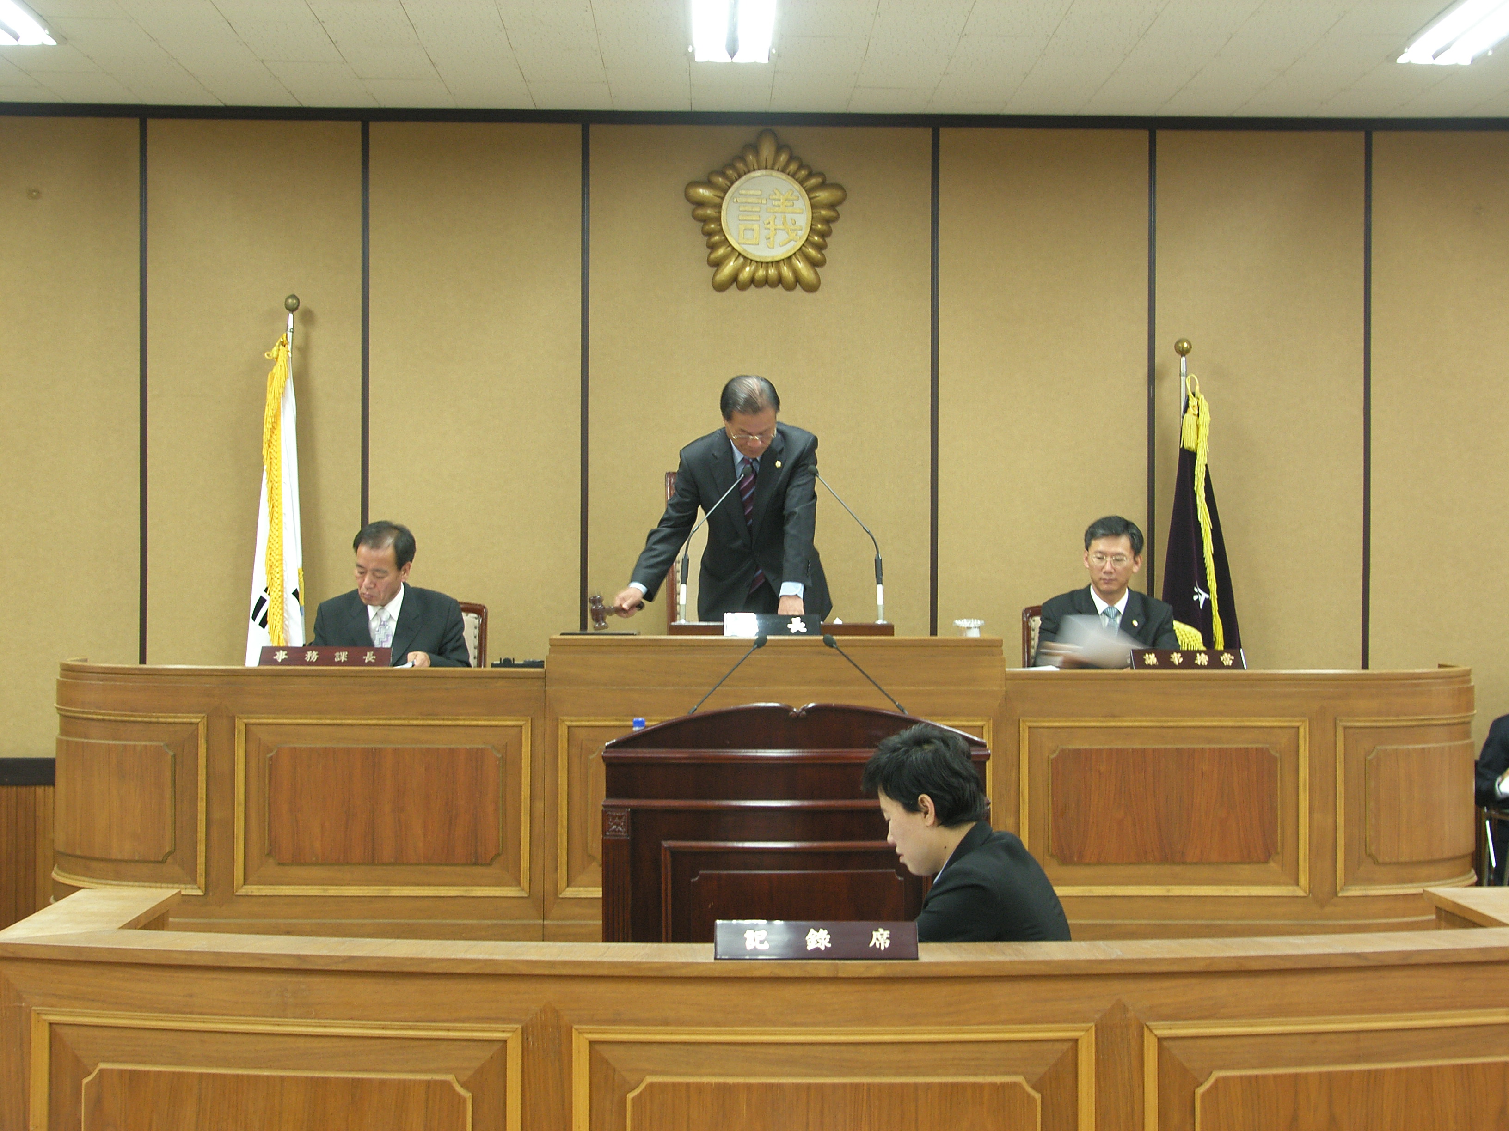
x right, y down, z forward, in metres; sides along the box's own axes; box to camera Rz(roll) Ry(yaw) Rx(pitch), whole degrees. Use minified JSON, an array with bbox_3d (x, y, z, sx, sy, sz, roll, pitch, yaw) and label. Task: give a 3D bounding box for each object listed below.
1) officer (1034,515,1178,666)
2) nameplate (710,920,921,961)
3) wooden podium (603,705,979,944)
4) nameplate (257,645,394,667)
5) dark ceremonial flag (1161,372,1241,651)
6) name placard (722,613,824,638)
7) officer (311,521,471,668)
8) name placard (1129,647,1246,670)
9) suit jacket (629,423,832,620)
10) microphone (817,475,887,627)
[{"bbox_3d":[1.112,0.450,7.550,0.490,1.220,0.750,0,0,2],"label":"officer"},{"bbox_3d":[0.109,0.667,4.290,0.362,0.067,0.070,0,0,-2],"label":"nameplate"},{"bbox_3d":[0.085,0.925,5.680,0.880,1.220,0.600,0,0,-2],"label":"wooden podium"},{"bbox_3d":[-1.262,0.270,7.060,0.395,0.062,0.070,0,0,-2],"label":"nameplate"},{"bbox_3d":[1.700,-0.100,9.080,0.360,1.270,0.250,0,0,-2],"label":"dark ceremonial flag"},{"bbox_3d":[0.053,0.174,7.040,0.288,0.068,0.070,0,0,-2],"label":"name placard"},{"bbox_3d":[-1.138,0.468,7.500,0.510,1.220,0.750,0,0,7],"label":"officer"},{"bbox_3d":[1.287,0.277,7.120,0.335,0.065,0.070,0,0,-2],"label":"name placard"},{"bbox_3d":[-0.075,-0.110,7.500,0.630,0.690,0.460,0,0,-2],"label":"suit jacket"},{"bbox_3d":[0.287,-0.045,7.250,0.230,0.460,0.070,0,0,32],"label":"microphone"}]

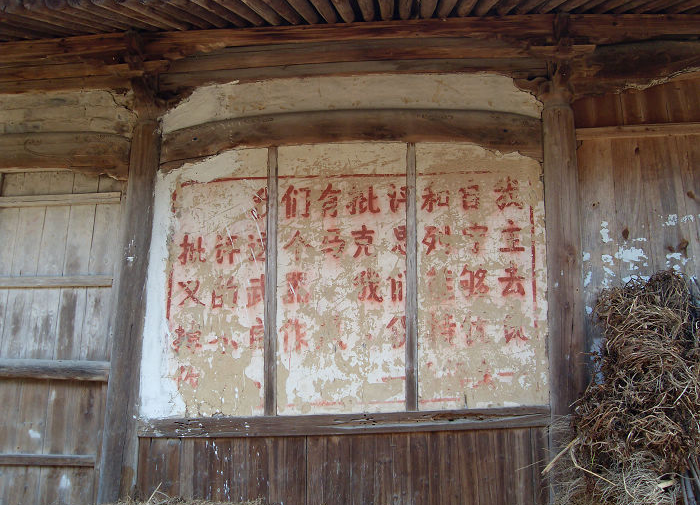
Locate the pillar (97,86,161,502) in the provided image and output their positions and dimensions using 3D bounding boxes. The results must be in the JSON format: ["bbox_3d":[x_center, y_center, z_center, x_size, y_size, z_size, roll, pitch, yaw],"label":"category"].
[{"bbox_3d":[-1.631,0.239,5.612,0.250,3.220,0.250,0,-14,2],"label":"pillar"}]

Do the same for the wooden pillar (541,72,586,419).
[{"bbox_3d":[1.596,0.138,5.528,0.250,3.199,0.250,1,-14,2],"label":"wooden pillar"}]

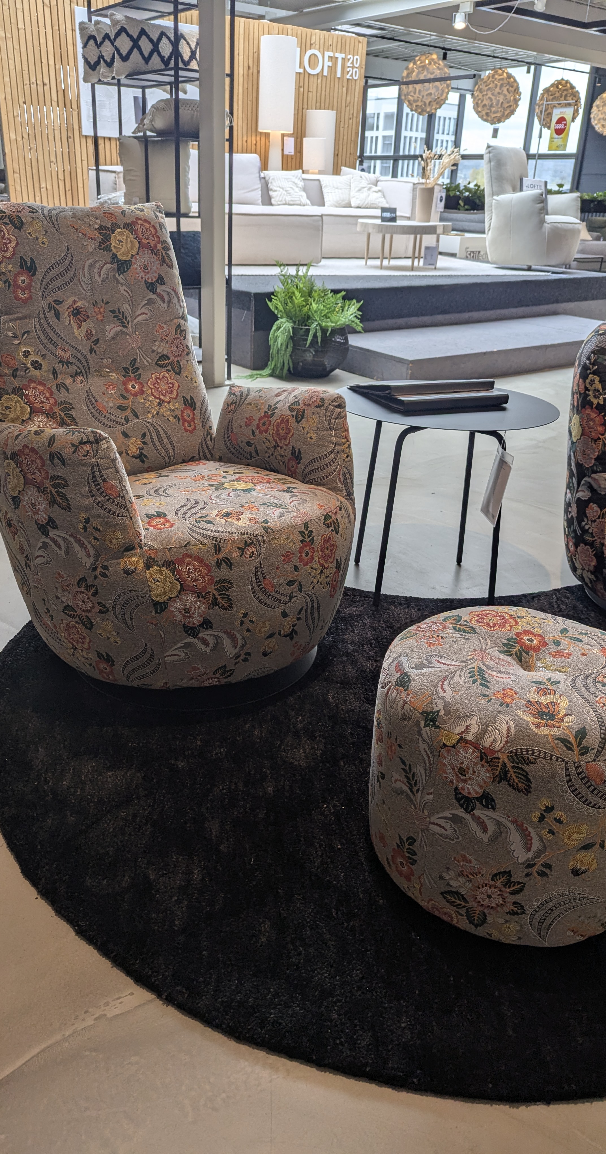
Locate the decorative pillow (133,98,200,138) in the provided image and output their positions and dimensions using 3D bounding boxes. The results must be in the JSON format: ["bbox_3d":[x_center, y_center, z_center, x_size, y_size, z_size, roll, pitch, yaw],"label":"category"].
[{"bbox_3d":[-0.694,-2.617,4.574,0.540,0.162,0.454,-4,26,-14],"label":"decorative pillow"}]

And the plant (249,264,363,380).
[{"bbox_3d":[0.023,-1.708,5.369,0.691,0.659,0.583,3,25,0],"label":"plant"}]

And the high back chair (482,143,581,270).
[{"bbox_3d":[2.310,-3.728,8.138,0.713,1.123,0.810,-18,32,-37],"label":"high back chair"}]

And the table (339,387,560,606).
[{"bbox_3d":[0.380,-0.236,2.389,0.626,0.578,0.626,1,25,-5],"label":"table"}]

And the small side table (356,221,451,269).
[{"bbox_3d":[0.937,-3.171,7.680,0.842,0.389,0.842,3,25,0],"label":"small side table"}]

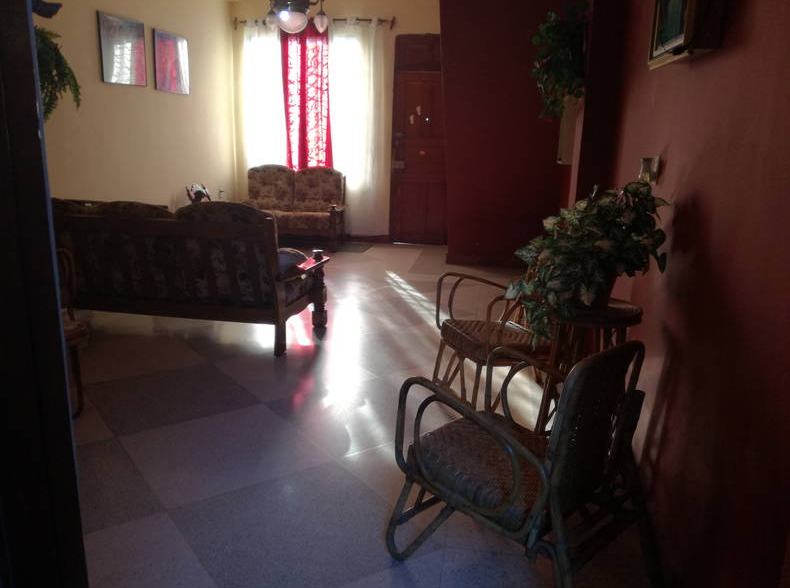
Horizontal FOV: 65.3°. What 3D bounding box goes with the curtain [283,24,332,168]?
[{"bbox_3d":[-1.129,-2.092,7.912,0.644,2.689,0.124,4,13,11],"label":"curtain"}]

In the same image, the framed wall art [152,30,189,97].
[{"bbox_3d":[-2.376,-2.455,6.596,0.034,0.576,0.667,5,13,12],"label":"framed wall art"}]

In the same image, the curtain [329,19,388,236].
[{"bbox_3d":[-0.470,-2.044,7.788,0.746,2.689,0.136,4,13,11],"label":"curtain"}]

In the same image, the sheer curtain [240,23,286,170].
[{"bbox_3d":[-1.700,-2.134,8.019,0.644,2.689,0.124,4,13,11],"label":"sheer curtain"}]

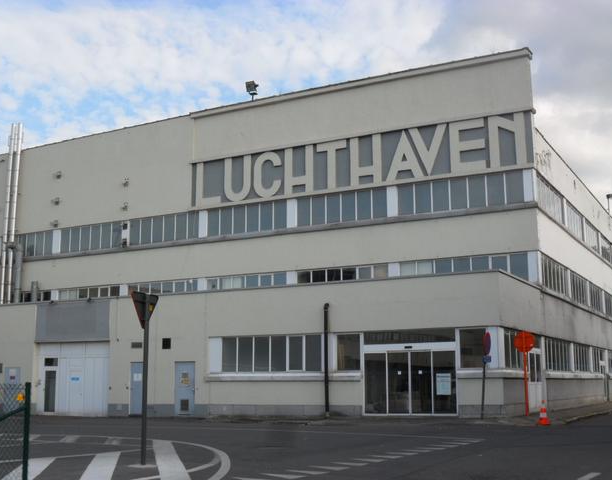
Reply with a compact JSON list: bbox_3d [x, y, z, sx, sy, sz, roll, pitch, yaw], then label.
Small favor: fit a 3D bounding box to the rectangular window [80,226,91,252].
[{"bbox_3d":[-12.684,-0.052,46.971,0.779,1.411,0.150,-6,-11,27],"label":"rectangular window"}]

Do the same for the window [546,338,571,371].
[{"bbox_3d":[11.249,5.154,36.100,0.100,1.368,5.663,-6,-11,28],"label":"window"}]

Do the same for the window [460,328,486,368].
[{"bbox_3d":[5.744,3.726,27.939,0.970,1.400,0.100,-6,-11,28],"label":"window"}]

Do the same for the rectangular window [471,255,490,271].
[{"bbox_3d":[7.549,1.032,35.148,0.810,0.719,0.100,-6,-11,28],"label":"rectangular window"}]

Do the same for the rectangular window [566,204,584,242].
[{"bbox_3d":[14.526,-0.970,43.928,0.100,1.495,4.994,-6,-11,28],"label":"rectangular window"}]

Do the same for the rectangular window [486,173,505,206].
[{"bbox_3d":[8.264,-2.168,35.308,0.776,1.432,0.100,-6,-11,28],"label":"rectangular window"}]

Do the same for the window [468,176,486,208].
[{"bbox_3d":[8.202,-2.332,39.001,0.921,1.602,0.120,-6,-11,30],"label":"window"}]

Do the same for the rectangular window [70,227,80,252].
[{"bbox_3d":[-13.168,0.013,46.602,0.807,1.399,0.100,-6,-11,28],"label":"rectangular window"}]

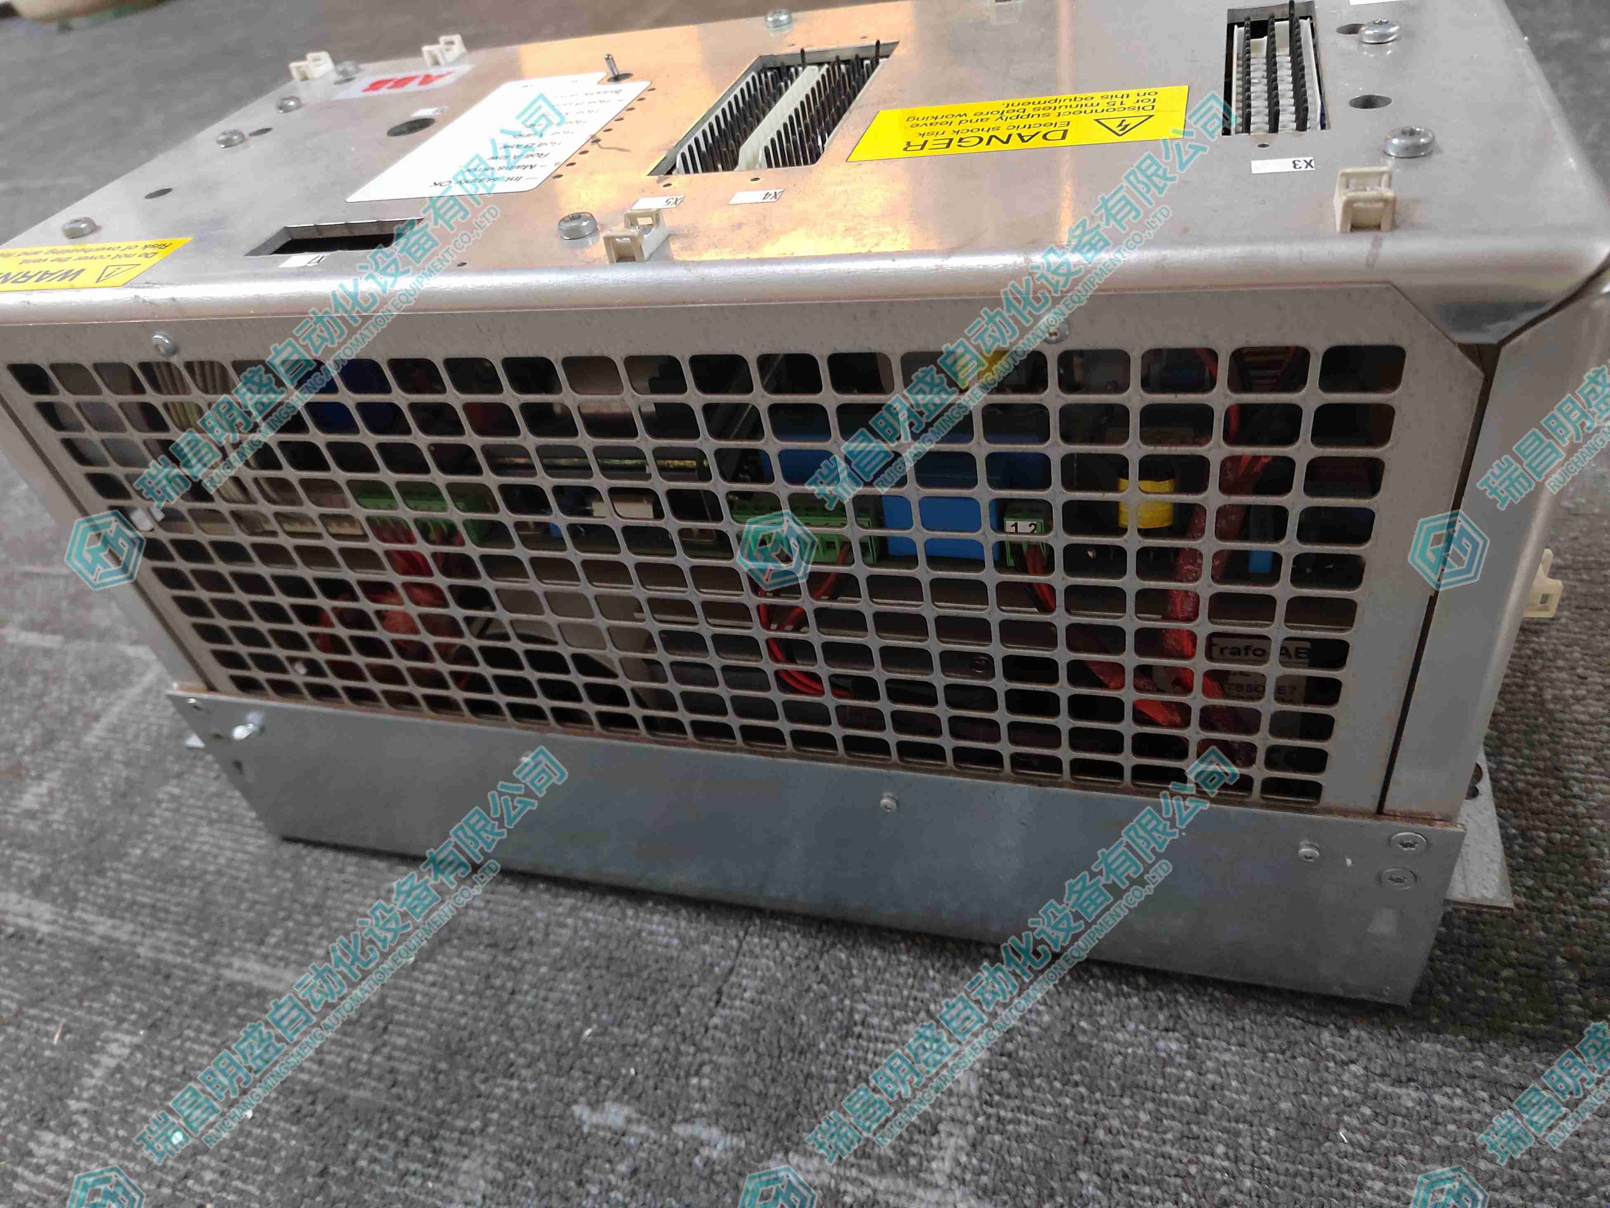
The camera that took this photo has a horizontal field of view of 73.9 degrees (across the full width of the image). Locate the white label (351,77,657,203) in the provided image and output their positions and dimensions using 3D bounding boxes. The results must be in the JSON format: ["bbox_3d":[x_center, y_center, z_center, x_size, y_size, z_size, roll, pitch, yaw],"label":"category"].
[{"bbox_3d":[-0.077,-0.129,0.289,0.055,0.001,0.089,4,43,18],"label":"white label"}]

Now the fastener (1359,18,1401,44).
[{"bbox_3d":[0.124,-0.123,0.230,0.008,0.003,0.008,4,43,18],"label":"fastener"}]

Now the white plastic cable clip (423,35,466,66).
[{"bbox_3d":[-0.125,-0.192,0.371,0.008,0.006,0.013,4,43,18],"label":"white plastic cable clip"}]

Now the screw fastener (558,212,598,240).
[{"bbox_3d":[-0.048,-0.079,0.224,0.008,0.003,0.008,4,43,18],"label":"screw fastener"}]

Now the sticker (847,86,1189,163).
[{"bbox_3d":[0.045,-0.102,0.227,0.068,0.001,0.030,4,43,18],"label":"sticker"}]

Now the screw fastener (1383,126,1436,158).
[{"bbox_3d":[0.104,-0.080,0.184,0.008,0.003,0.008,4,43,18],"label":"screw fastener"}]

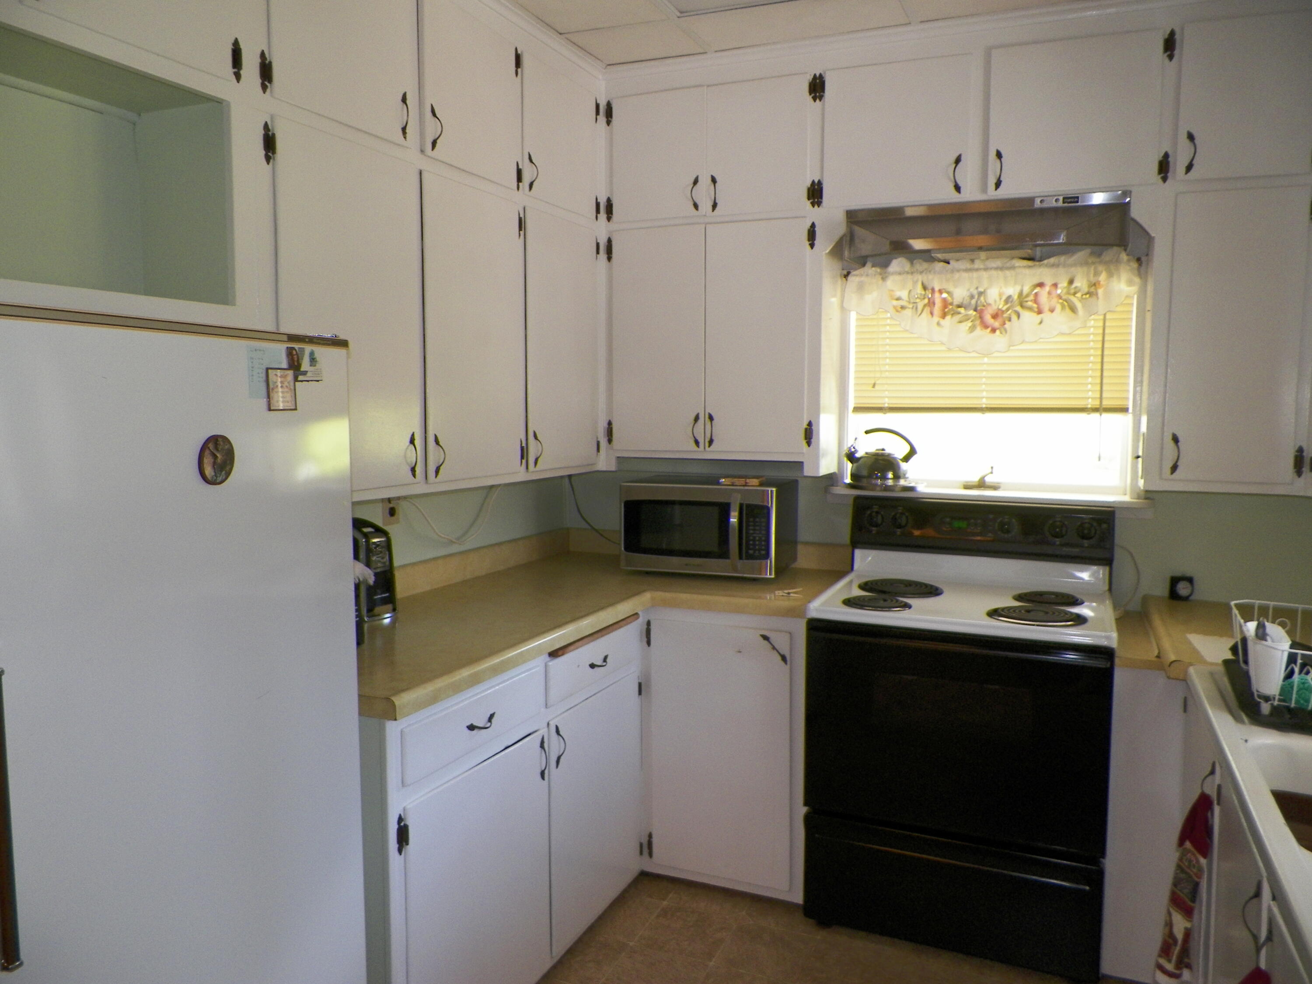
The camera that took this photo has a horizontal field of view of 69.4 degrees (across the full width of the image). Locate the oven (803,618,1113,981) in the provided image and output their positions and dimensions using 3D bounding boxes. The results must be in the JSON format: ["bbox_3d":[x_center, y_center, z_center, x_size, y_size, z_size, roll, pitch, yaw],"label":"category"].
[{"bbox_3d":[0.872,0.772,2.724,0.760,0.870,0.625,3,6,25],"label":"oven"}]

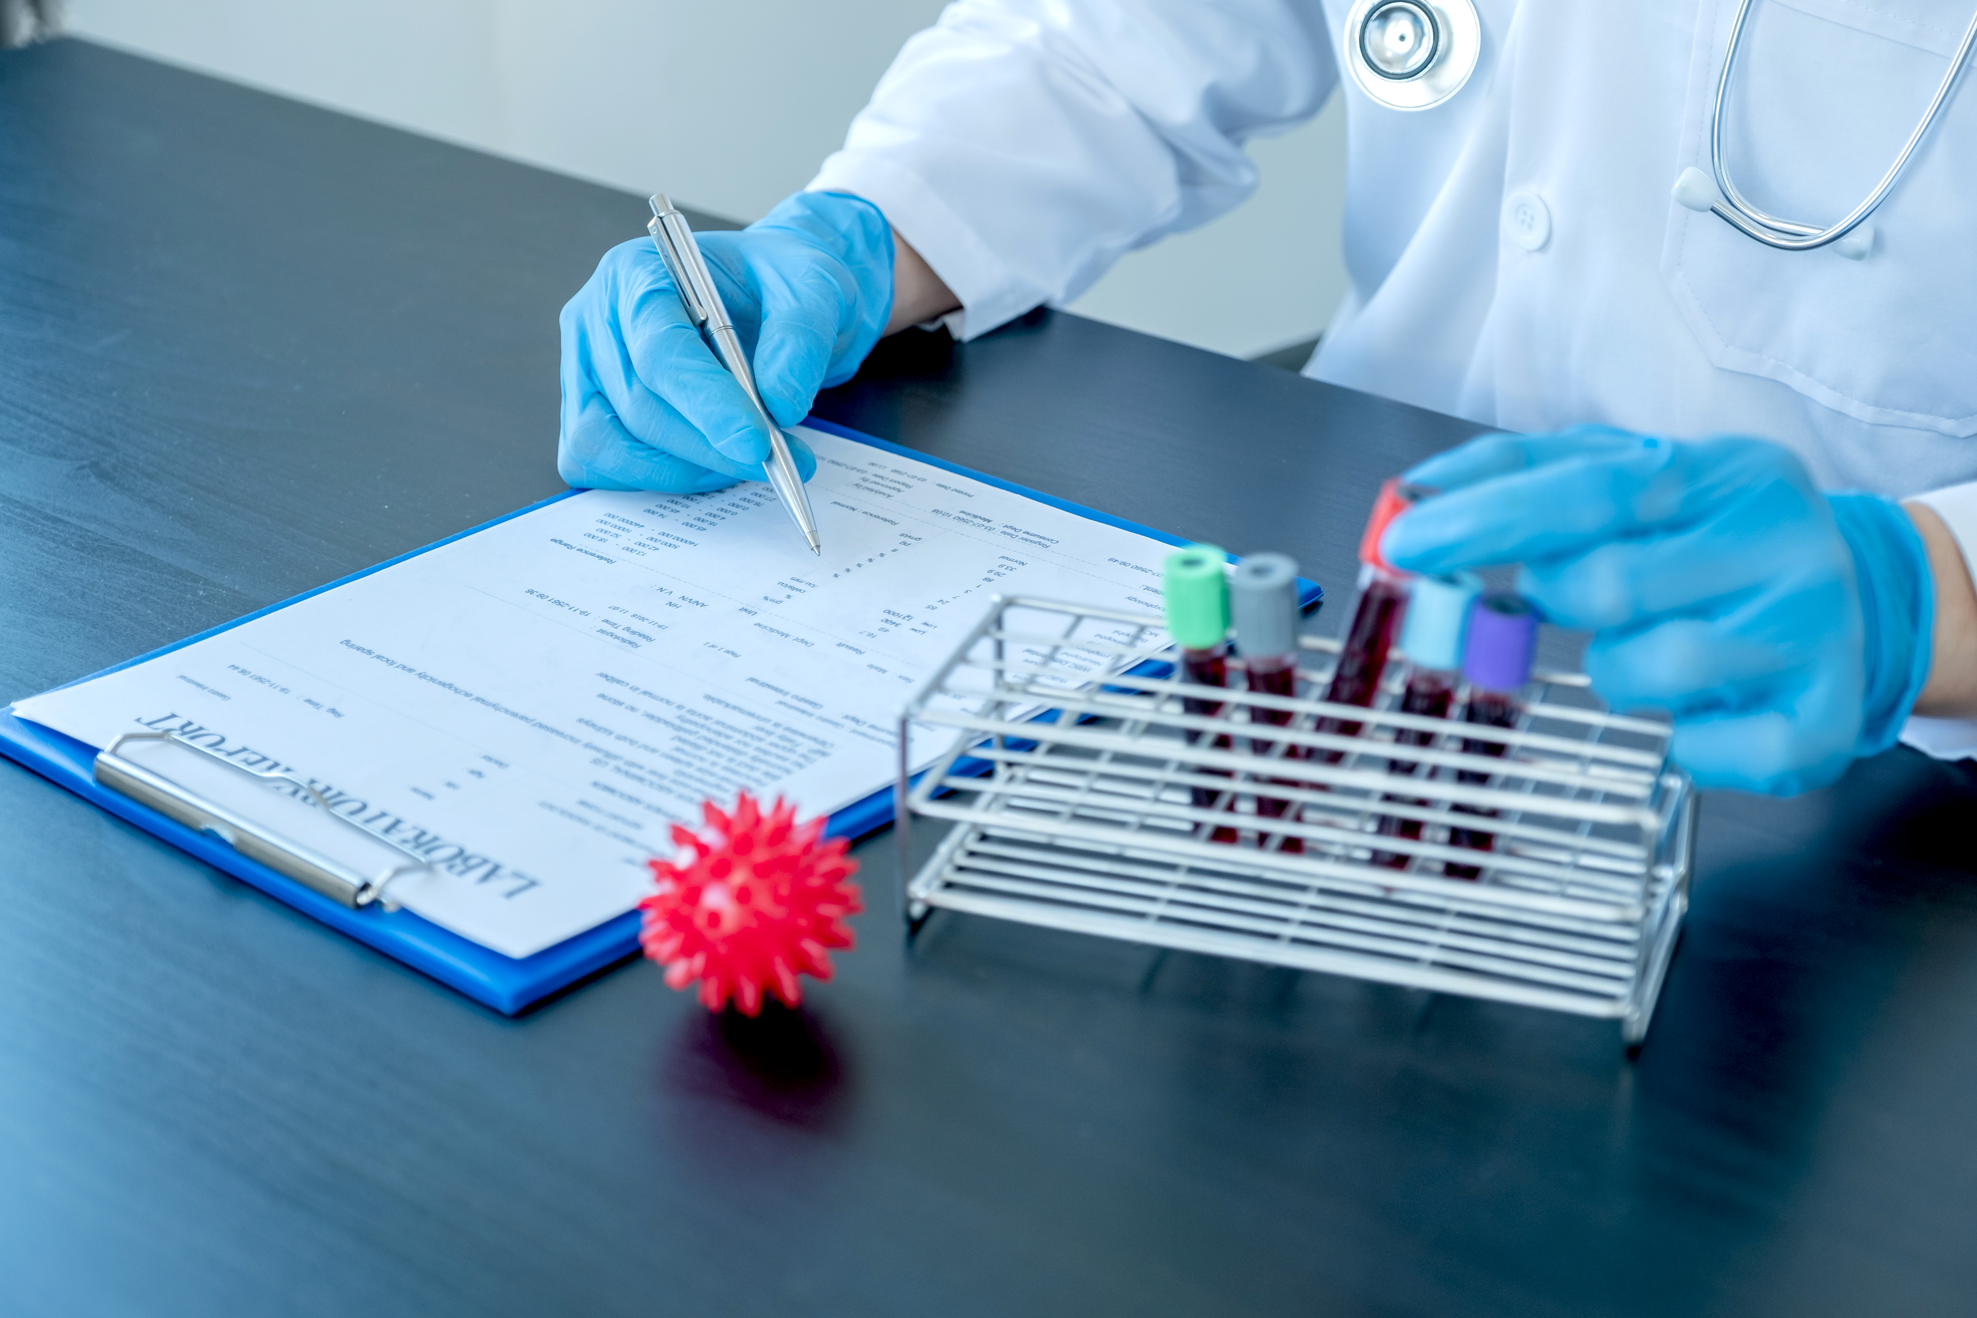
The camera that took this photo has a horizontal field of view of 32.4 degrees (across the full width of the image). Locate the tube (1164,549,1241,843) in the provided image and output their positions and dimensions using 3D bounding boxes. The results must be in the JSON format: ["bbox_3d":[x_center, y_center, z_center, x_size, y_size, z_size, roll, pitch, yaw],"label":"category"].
[{"bbox_3d":[0.053,0.012,0.832,0.017,0.079,0.017,4,26,20],"label":"tube"}]

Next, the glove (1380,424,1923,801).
[{"bbox_3d":[0.167,-0.013,0.840,0.145,0.083,0.078,-8,26,-16],"label":"glove"}]

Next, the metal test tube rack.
[{"bbox_3d":[0.076,0.037,0.825,0.181,0.061,0.071,8,26,18],"label":"metal test tube rack"}]

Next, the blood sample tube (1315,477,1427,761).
[{"bbox_3d":[0.091,-0.003,0.816,0.017,0.080,0.017,21,9,16],"label":"blood sample tube"}]

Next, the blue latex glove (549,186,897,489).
[{"bbox_3d":[-0.084,-0.104,1.080,0.125,0.085,0.083,-21,32,-38],"label":"blue latex glove"}]

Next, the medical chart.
[{"bbox_3d":[-0.089,-0.003,0.967,0.212,0.008,0.297,21,32,38],"label":"medical chart"}]

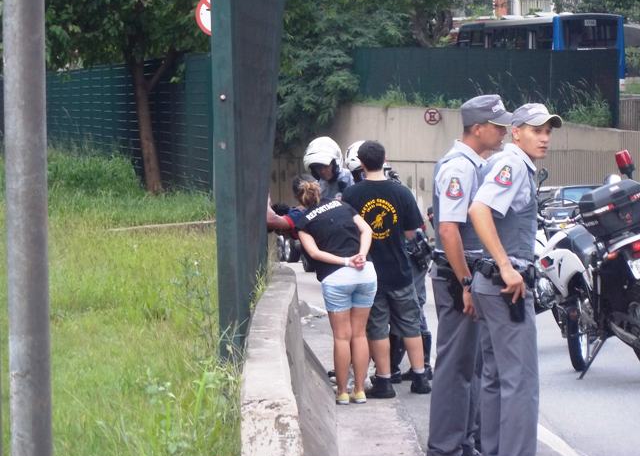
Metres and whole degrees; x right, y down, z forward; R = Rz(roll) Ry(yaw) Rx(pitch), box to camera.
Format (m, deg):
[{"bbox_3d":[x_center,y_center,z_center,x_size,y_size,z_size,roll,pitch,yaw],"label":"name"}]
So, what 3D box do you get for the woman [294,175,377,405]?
[{"bbox_3d":[0.106,0.409,17.200,0.500,1.500,0.480,-1,3,-13],"label":"woman"}]

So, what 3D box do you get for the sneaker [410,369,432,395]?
[{"bbox_3d":[0.705,1.068,17.900,0.115,0.145,0.295,1,3,14],"label":"sneaker"}]

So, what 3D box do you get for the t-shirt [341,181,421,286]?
[{"bbox_3d":[0.435,0.051,17.750,0.560,0.750,0.320,0,3,-5],"label":"t-shirt"}]

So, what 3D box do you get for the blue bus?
[{"bbox_3d":[7.750,-5.950,93.300,2.500,3.200,11.800,-1,3,-13],"label":"blue bus"}]

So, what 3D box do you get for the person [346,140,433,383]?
[{"bbox_3d":[0.506,0.250,19.000,0.620,1.790,0.620,0,3,6],"label":"person"}]

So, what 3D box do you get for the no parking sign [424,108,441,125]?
[{"bbox_3d":[3.434,-3.403,79.000,0.500,0.500,0.030,0,3,5],"label":"no parking sign"}]

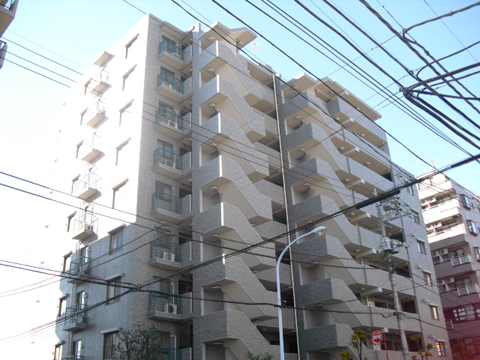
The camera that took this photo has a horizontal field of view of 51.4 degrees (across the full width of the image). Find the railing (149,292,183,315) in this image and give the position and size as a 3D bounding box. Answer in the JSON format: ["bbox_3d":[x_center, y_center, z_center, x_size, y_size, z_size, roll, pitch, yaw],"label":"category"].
[{"bbox_3d":[-3.997,6.653,26.821,1.701,1.092,0.523,21,-35,-40],"label":"railing"}]

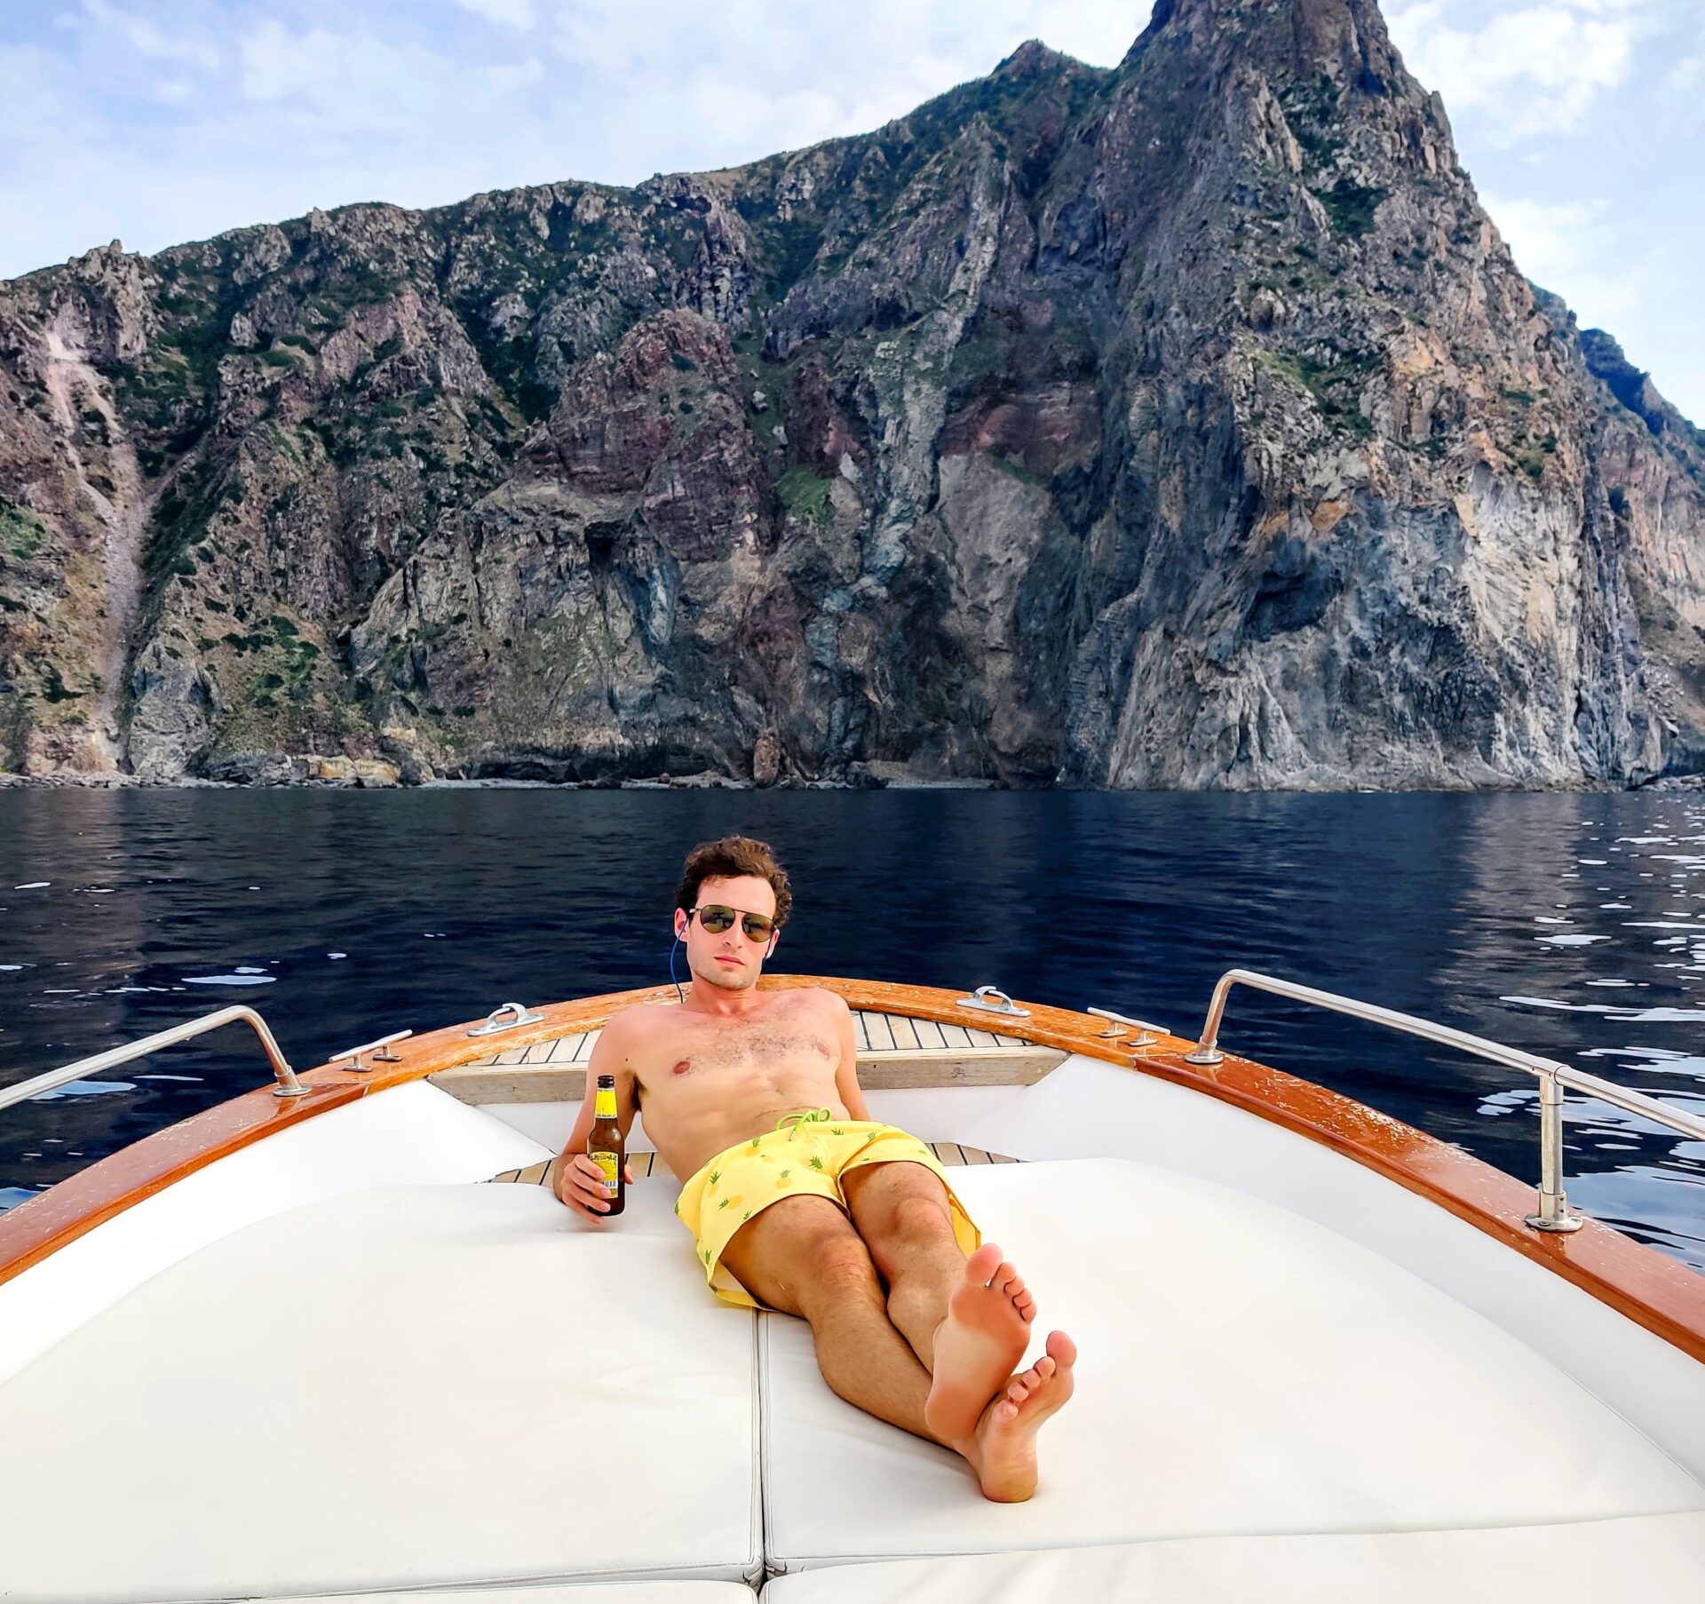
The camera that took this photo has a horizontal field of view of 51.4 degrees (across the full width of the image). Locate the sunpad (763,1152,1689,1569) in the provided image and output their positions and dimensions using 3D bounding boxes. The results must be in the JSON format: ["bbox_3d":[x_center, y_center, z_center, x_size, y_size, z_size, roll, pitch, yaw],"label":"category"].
[{"bbox_3d":[0.398,0.788,2.619,1.060,0.110,1.420,-2,5,-3],"label":"sunpad"}]

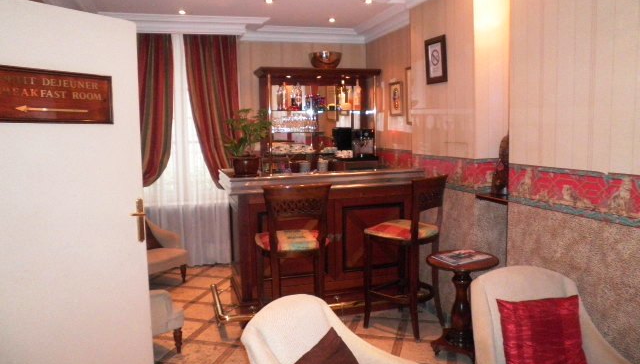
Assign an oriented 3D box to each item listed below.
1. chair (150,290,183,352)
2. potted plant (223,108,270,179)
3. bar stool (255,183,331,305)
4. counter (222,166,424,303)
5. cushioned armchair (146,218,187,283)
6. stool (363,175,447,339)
[{"bbox_3d":[-1.384,0.795,3.139,0.657,0.766,0.701,3,7,36],"label":"chair"},{"bbox_3d":[-0.596,-0.320,3.819,0.358,0.534,0.350,-3,6,-15],"label":"potted plant"},{"bbox_3d":[-0.201,0.572,3.297,0.460,1.124,0.496,-3,6,-15],"label":"bar stool"},{"bbox_3d":[-0.008,0.470,4.186,1.555,1.139,0.942,-3,6,-15],"label":"counter"},{"bbox_3d":[-1.792,0.643,4.724,0.701,0.766,0.657,3,7,36],"label":"cushioned armchair"},{"bbox_3d":[0.621,0.528,3.554,0.504,1.124,0.504,4,8,44],"label":"stool"}]

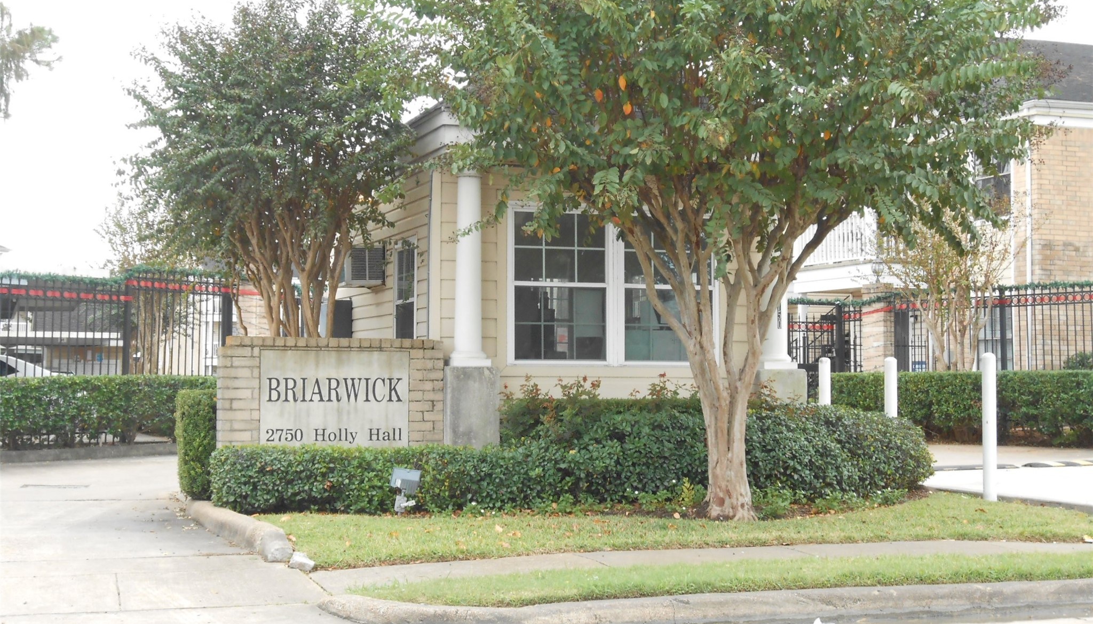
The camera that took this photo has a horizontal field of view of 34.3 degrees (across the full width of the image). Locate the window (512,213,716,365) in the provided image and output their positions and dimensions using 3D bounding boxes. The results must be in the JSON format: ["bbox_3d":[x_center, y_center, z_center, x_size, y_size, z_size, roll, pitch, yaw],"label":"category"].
[{"bbox_3d":[0.569,-0.216,15.194,1.888,1.340,0.122,1,-2,-18],"label":"window"}]

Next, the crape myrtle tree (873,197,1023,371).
[{"bbox_3d":[5.812,0.093,25.578,2.081,3.552,1.928,1,-2,-18],"label":"crape myrtle tree"}]

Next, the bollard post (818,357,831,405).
[{"bbox_3d":[2.719,1.046,17.255,0.117,1.218,0.117,1,-2,-18],"label":"bollard post"}]

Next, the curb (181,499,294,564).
[{"bbox_3d":[-2.223,1.508,12.535,0.223,0.173,3.654,1,-2,-18],"label":"curb"}]

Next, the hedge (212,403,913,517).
[{"bbox_3d":[0.315,1.163,14.616,6.090,0.812,1.269,1,-2,-18],"label":"hedge"}]

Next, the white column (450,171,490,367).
[{"bbox_3d":[-0.624,-0.357,14.362,0.289,1.604,0.289,1,-2,-18],"label":"white column"}]

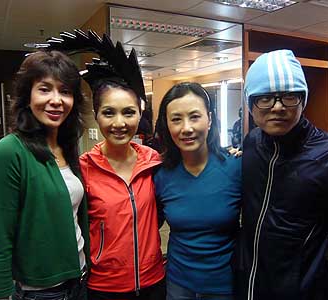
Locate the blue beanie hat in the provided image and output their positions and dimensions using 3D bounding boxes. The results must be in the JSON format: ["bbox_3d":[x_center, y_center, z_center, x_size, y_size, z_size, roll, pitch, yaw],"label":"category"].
[{"bbox_3d":[0.337,-0.208,0.970,0.190,0.190,0.235,1,8,14],"label":"blue beanie hat"}]

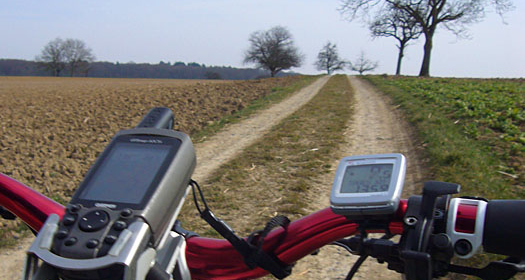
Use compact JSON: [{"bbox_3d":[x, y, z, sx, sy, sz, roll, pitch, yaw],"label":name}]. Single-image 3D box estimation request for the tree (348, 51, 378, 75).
[{"bbox_3d":[17.303,-13.106,97.000,5.100,4.500,5.000,0,7,0],"label":"tree"}]

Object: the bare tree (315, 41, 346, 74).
[{"bbox_3d":[11.130,-13.161,92.000,5.400,5.500,5.400,0,7,0],"label":"bare tree"}]

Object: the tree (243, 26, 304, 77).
[{"bbox_3d":[1.418,-11.346,73.000,7.800,6.600,7.600,0,7,0],"label":"tree"}]

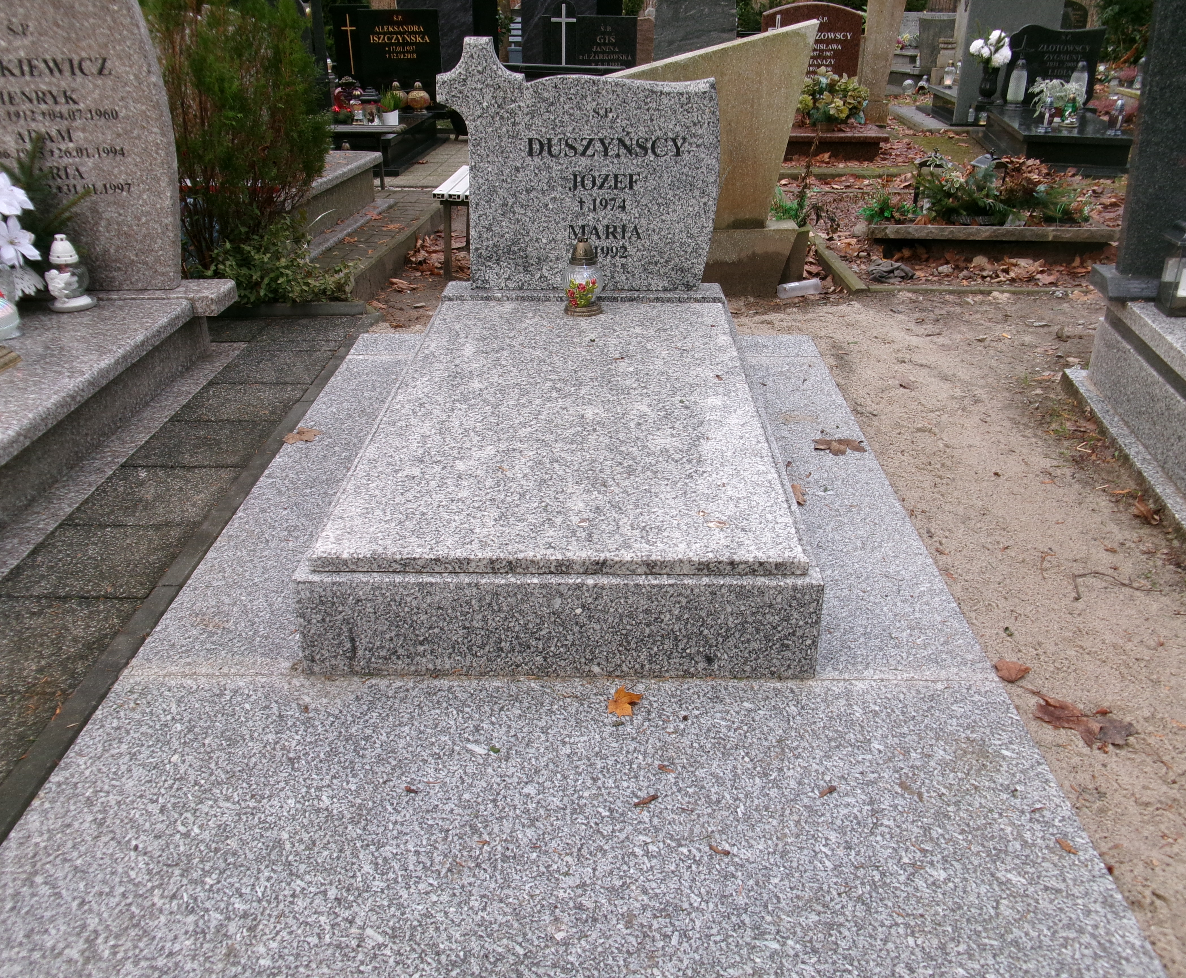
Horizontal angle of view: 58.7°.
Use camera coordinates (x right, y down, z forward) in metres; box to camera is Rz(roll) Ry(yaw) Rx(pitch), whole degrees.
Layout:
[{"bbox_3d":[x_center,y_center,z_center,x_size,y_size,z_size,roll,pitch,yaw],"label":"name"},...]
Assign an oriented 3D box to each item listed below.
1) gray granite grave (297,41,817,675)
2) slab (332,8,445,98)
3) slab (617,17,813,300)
[{"bbox_3d":[-0.051,-0.541,2.720,1.000,1.065,1.957,0,26,1],"label":"gray granite grave"},{"bbox_3d":[-1.558,-3.356,8.131,0.800,0.670,0.120,1,26,3],"label":"slab"},{"bbox_3d":[0.384,-1.361,4.396,0.990,1.070,0.220,0,26,1],"label":"slab"}]

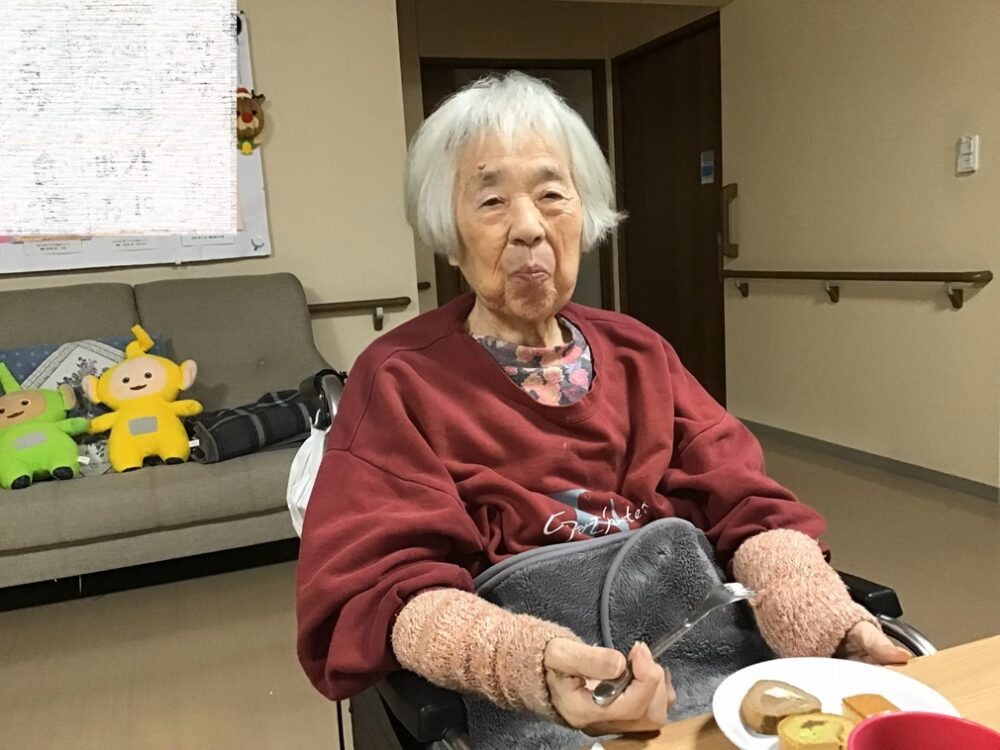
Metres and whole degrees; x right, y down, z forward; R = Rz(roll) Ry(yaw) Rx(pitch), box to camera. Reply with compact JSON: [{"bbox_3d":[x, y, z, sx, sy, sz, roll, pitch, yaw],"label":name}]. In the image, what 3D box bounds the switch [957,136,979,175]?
[{"bbox_3d":[1.657,-0.780,3.166,0.016,0.120,0.070,-6,9,-20],"label":"switch"}]

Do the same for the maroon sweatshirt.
[{"bbox_3d":[0.066,0.117,0.998,0.590,0.450,0.360,-6,9,-20],"label":"maroon sweatshirt"}]

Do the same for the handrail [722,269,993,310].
[{"bbox_3d":[1.421,-0.379,3.837,0.088,0.132,1.530,-6,9,-20],"label":"handrail"}]

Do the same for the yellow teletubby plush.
[{"bbox_3d":[-1.195,0.082,3.002,0.360,0.480,0.210,-6,-1,-20],"label":"yellow teletubby plush"}]

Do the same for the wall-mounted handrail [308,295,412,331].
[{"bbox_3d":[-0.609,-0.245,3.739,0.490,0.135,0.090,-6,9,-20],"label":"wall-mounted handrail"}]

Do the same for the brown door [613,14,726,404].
[{"bbox_3d":[0.968,-0.836,5.143,0.080,2.100,1.120,-6,9,-20],"label":"brown door"}]

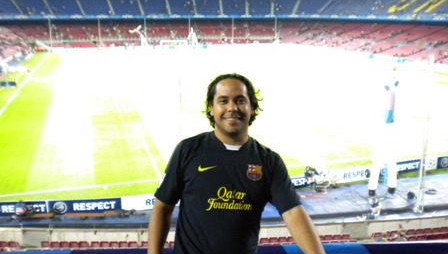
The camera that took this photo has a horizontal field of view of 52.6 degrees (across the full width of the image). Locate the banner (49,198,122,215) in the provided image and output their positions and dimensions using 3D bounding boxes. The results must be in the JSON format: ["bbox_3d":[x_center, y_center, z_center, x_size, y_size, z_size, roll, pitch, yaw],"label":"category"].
[{"bbox_3d":[-7.641,4.400,25.154,3.930,0.820,0.150,-1,14,-7],"label":"banner"}]

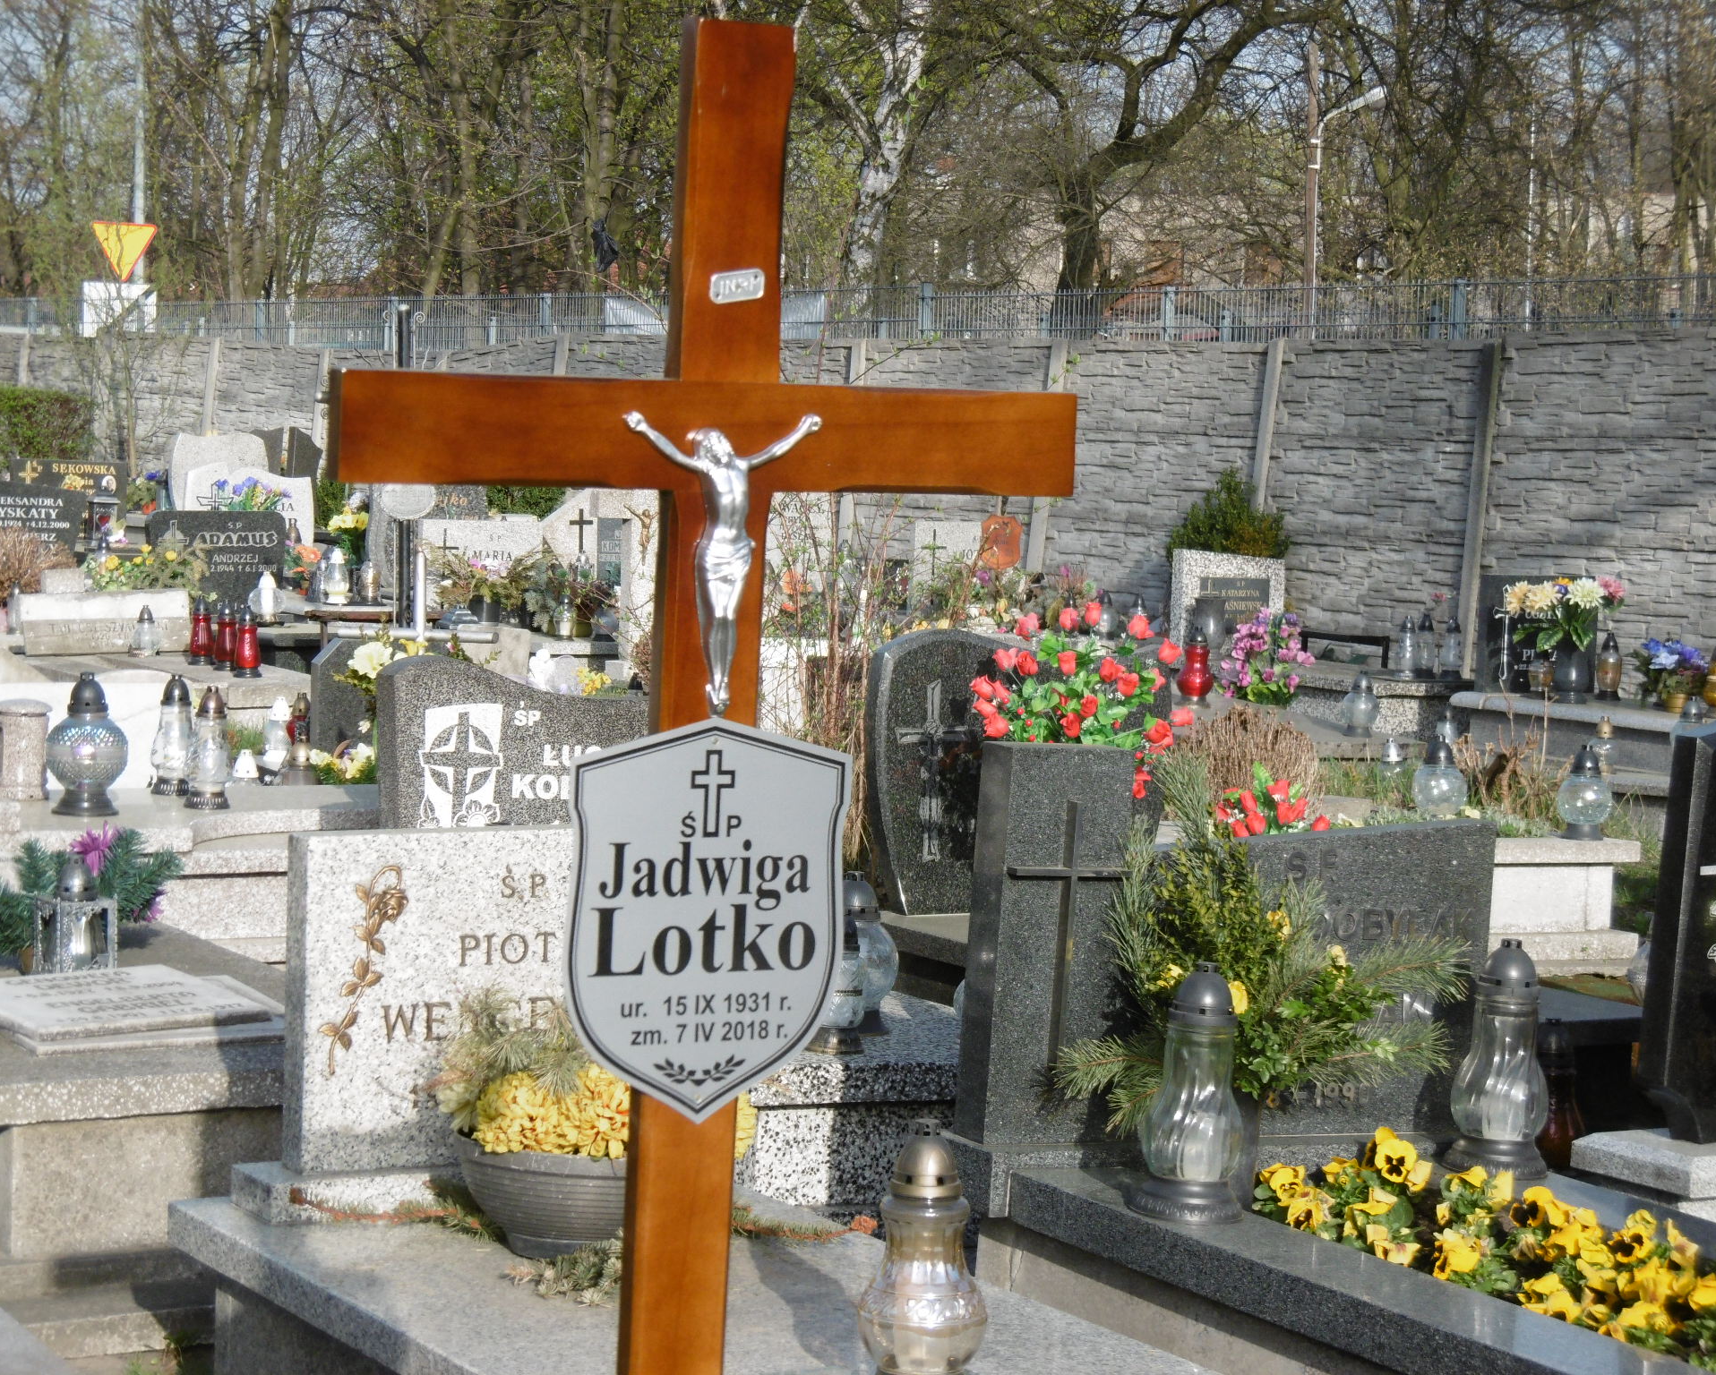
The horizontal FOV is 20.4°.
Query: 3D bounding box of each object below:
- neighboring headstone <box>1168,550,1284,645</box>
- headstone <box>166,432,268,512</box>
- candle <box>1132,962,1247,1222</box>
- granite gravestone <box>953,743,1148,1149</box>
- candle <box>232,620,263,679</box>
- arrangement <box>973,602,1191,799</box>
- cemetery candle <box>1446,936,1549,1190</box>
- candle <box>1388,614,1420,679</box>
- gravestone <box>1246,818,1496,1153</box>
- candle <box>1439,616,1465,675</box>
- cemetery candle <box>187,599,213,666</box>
[{"bbox_3d":[1.768,-0.408,22.800,0.570,0.499,0.110,-1,4,-28],"label":"neighboring headstone"},{"bbox_3d":[-3.429,-0.977,25.500,0.570,0.760,0.090,-1,6,-38],"label":"headstone"},{"bbox_3d":[0.457,0.540,6.437,0.158,0.330,0.158,4,4,0],"label":"candle"},{"bbox_3d":[0.284,0.379,7.030,0.240,0.580,0.080,0,5,-29],"label":"granite gravestone"},{"bbox_3d":[-2.333,-0.145,18.200,0.105,0.220,0.105,3,5,0],"label":"candle"},{"bbox_3d":[0.333,0.018,7.080,0.290,0.285,0.250,-1,6,-29],"label":"arrangement"},{"bbox_3d":[0.954,0.554,7.100,0.153,0.343,0.153,3,5,0],"label":"cemetery candle"},{"bbox_3d":[2.502,-0.185,21.800,0.124,0.285,0.124,1,3,0],"label":"candle"},{"bbox_3d":[0.667,0.416,7.010,0.595,0.475,0.090,2,5,-29],"label":"gravestone"},{"bbox_3d":[2.712,-0.183,21.800,0.111,0.276,0.111,1,3,0],"label":"candle"},{"bbox_3d":[-2.094,-0.181,15.191,0.088,0.203,0.088,-1,6,-29],"label":"cemetery candle"}]

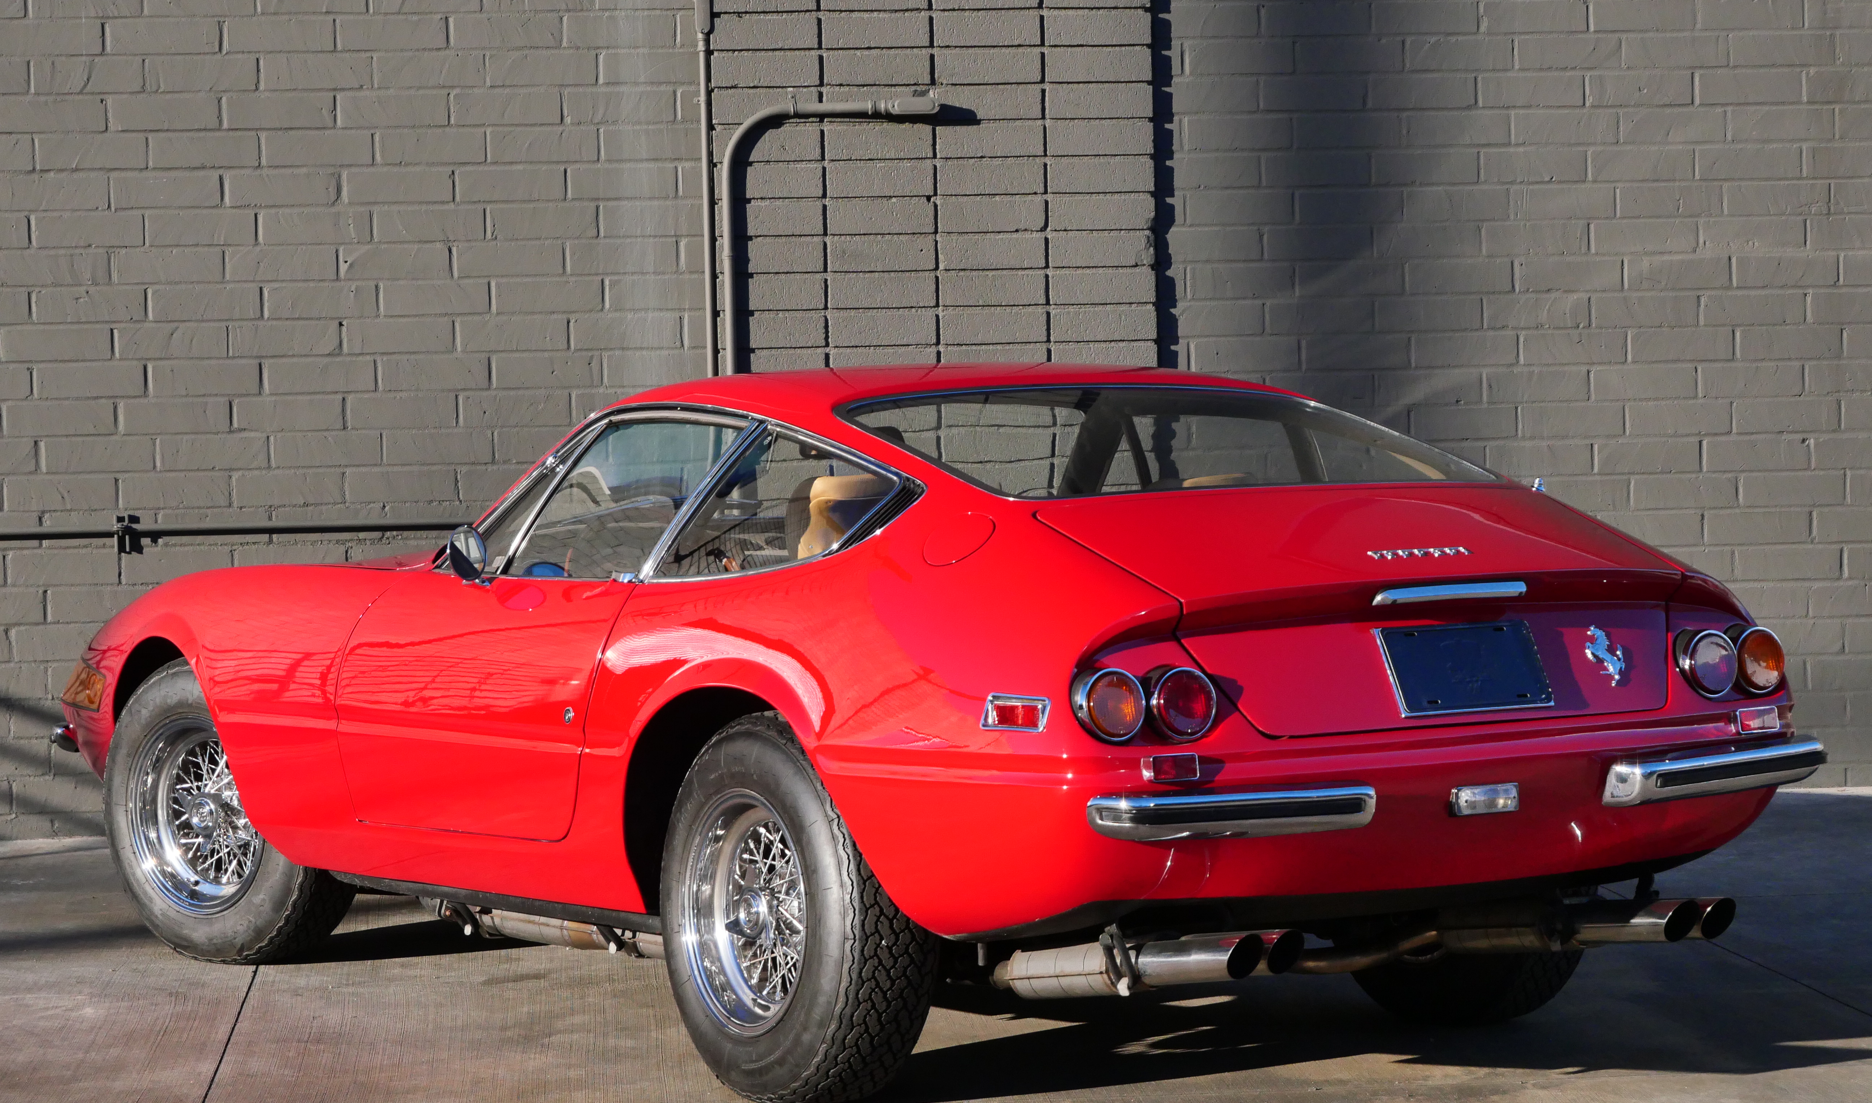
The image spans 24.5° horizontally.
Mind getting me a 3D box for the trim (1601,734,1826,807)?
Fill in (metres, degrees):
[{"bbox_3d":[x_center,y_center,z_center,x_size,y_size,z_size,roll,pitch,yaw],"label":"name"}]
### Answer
[{"bbox_3d":[1.325,0.373,7.242,0.492,0.073,0.124,-3,3,-38],"label":"trim"}]

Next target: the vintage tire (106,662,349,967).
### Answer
[{"bbox_3d":[-1.538,0.562,9.457,0.672,0.662,0.209,0,3,38],"label":"vintage tire"}]

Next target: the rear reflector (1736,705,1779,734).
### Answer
[{"bbox_3d":[1.371,0.286,7.242,0.087,0.042,0.032,-2,2,-32],"label":"rear reflector"}]

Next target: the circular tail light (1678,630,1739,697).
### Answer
[{"bbox_3d":[1.291,0.193,7.260,0.113,0.113,0.055,-2,2,-32],"label":"circular tail light"}]

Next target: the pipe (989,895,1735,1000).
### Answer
[{"bbox_3d":[0.709,0.652,7.282,1.065,0.169,0.796,-3,3,-32],"label":"pipe"}]

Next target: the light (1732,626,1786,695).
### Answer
[{"bbox_3d":[1.400,0.186,7.401,0.114,0.114,0.055,-3,3,-32],"label":"light"}]

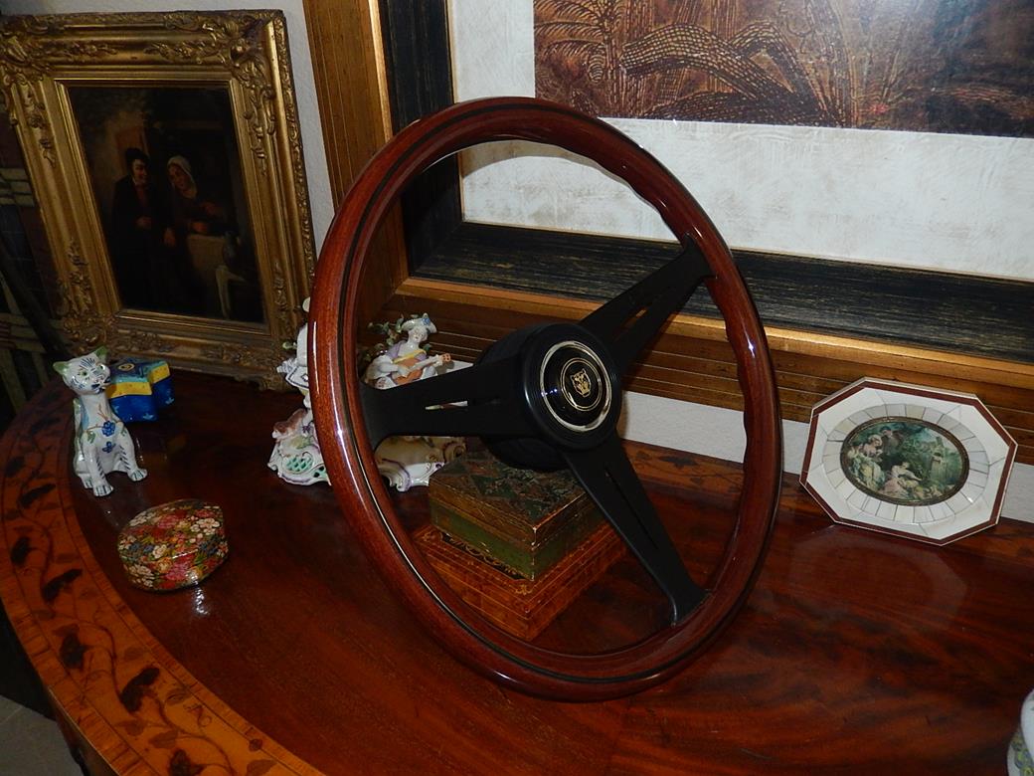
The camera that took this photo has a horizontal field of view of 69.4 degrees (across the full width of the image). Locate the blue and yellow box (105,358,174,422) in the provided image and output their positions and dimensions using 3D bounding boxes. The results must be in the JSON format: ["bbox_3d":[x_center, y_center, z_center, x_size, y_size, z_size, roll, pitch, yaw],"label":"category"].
[{"bbox_3d":[-0.394,0.001,0.786,0.070,0.047,0.065,-5,30,-5],"label":"blue and yellow box"}]

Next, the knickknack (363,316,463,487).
[{"bbox_3d":[-0.087,0.006,0.649,0.088,0.155,0.075,-8,30,-10],"label":"knickknack"}]

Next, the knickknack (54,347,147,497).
[{"bbox_3d":[-0.379,0.024,0.663,0.060,0.127,0.064,-24,36,-33],"label":"knickknack"}]

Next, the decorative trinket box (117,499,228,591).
[{"bbox_3d":[-0.264,0.118,0.584,0.083,0.035,0.075,-5,30,-5],"label":"decorative trinket box"}]

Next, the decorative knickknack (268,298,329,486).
[{"bbox_3d":[-0.179,-0.002,0.653,0.094,0.170,0.073,-9,30,-11],"label":"decorative knickknack"}]

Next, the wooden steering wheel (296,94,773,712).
[{"bbox_3d":[0.029,0.003,0.512,0.385,0.385,0.099,-29,7,-39],"label":"wooden steering wheel"}]

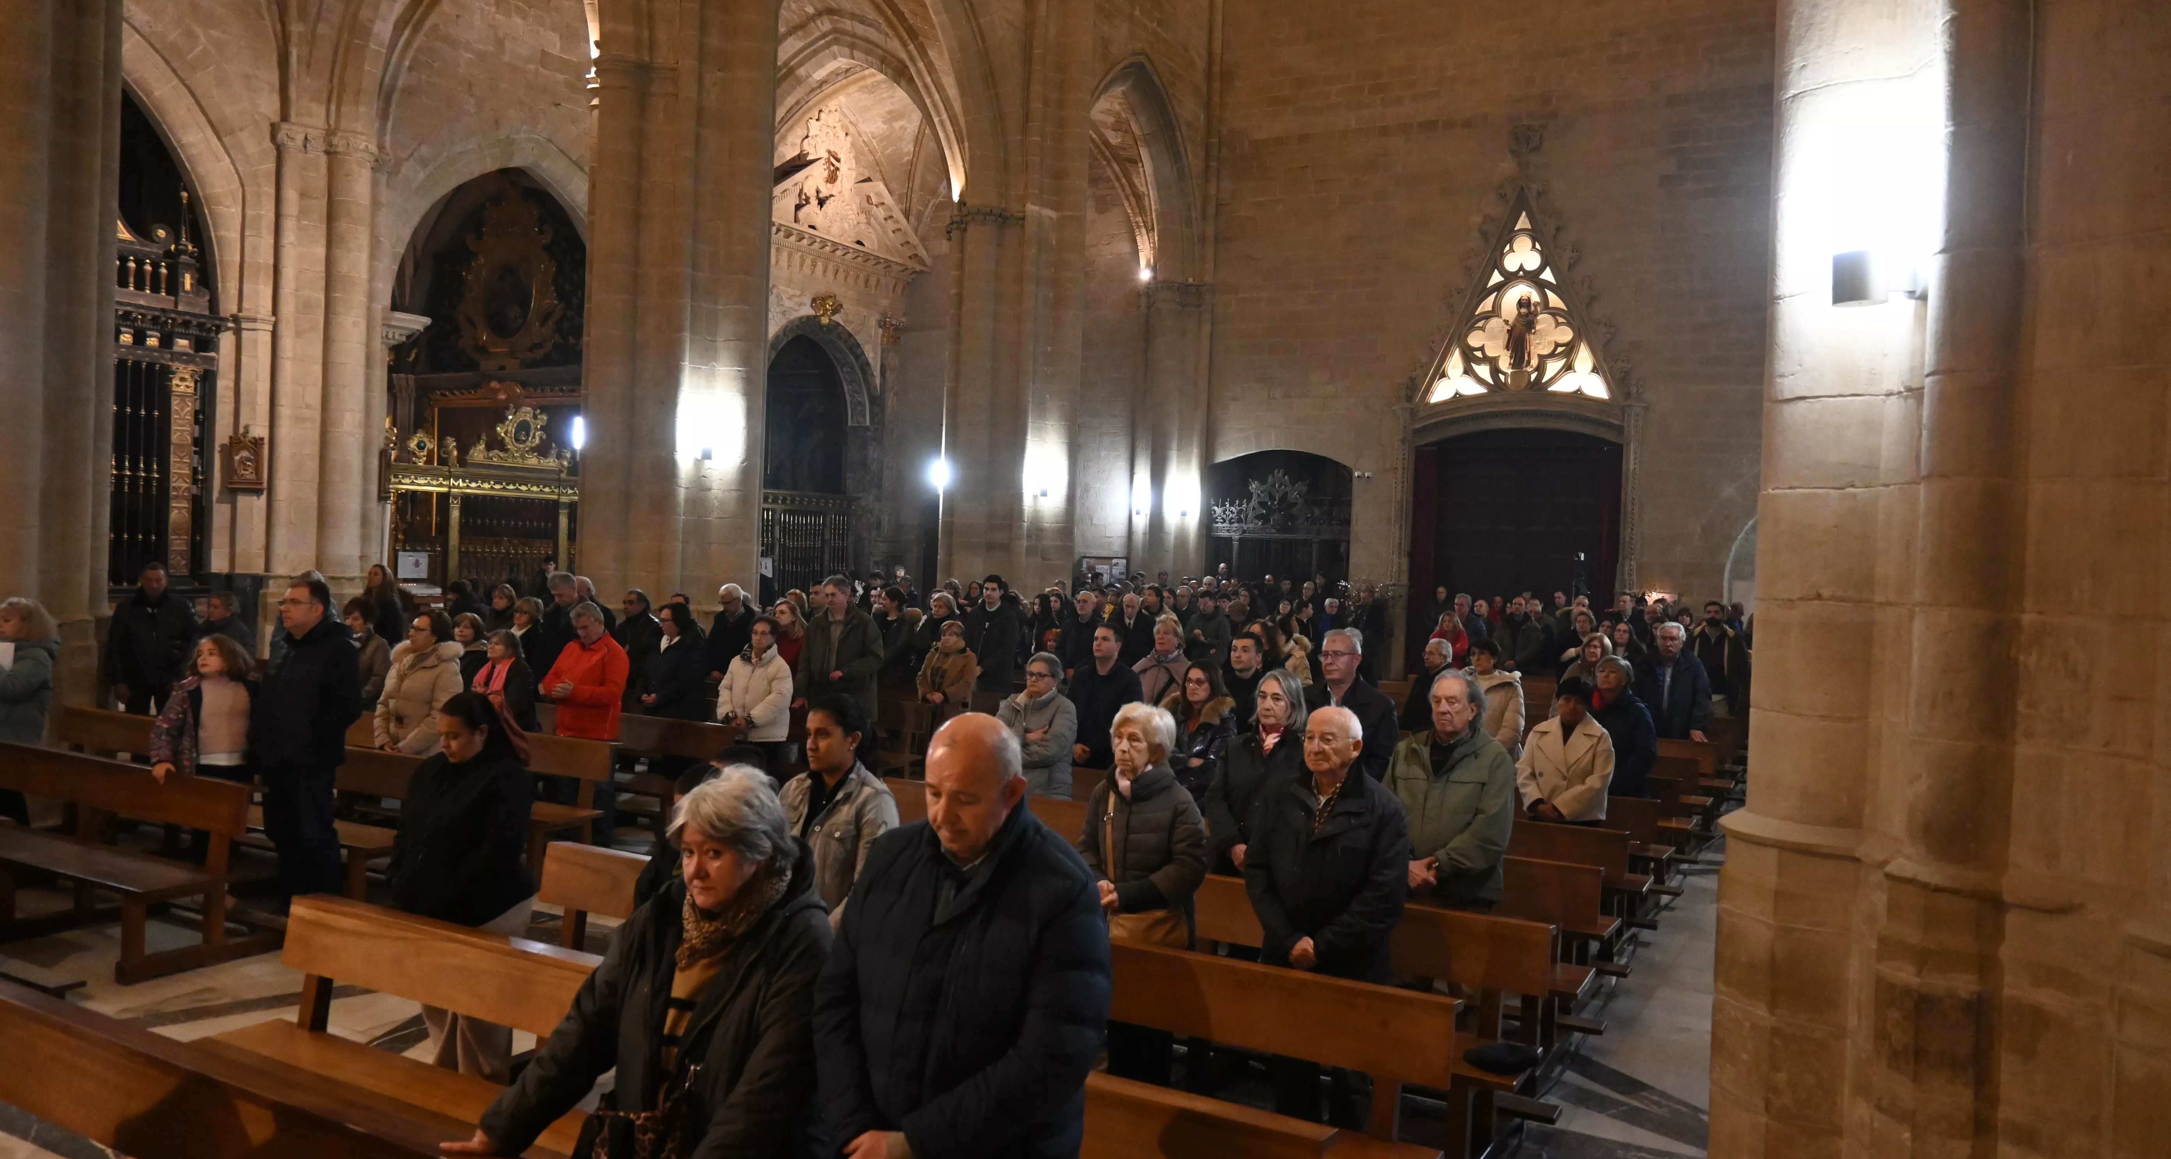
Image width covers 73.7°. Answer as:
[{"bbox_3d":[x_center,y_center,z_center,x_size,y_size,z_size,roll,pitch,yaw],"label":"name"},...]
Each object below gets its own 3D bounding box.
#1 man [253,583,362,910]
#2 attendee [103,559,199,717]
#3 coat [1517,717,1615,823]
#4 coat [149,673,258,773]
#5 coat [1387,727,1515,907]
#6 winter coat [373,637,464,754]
[{"bbox_3d":[-3.963,0.912,7.377,0.540,1.824,0.400,2,1,33],"label":"man"},{"bbox_3d":[-6.821,0.784,10.577,0.554,1.822,0.356,2,0,-24],"label":"attendee"},{"bbox_3d":[2.447,0.956,7.376,0.505,0.549,0.366,2,0,22],"label":"coat"},{"bbox_3d":[-4.750,0.809,7.832,0.520,0.580,0.320,2,1,-5],"label":"coat"},{"bbox_3d":[1.366,0.895,5.436,0.500,0.670,0.350,2,1,24],"label":"coat"},{"bbox_3d":[-3.782,0.756,8.217,0.480,0.820,0.350,2,1,30],"label":"winter coat"}]

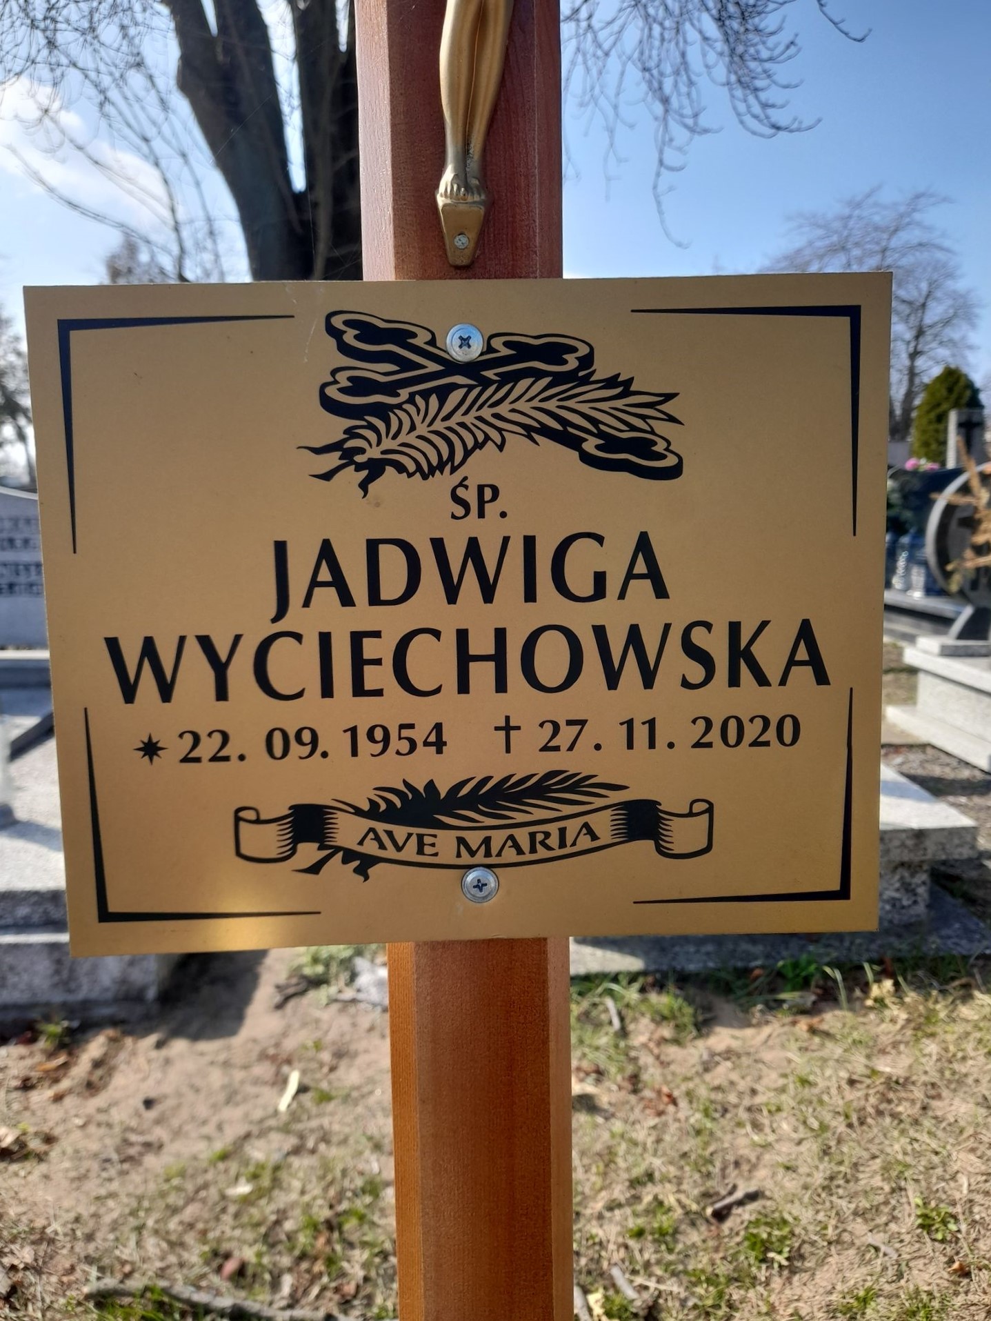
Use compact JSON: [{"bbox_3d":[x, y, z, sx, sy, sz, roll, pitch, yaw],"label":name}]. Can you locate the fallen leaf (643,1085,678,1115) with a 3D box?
[{"bbox_3d":[0.338,0.901,1.956,0.065,0.027,0.065,-1,6,0],"label":"fallen leaf"}]

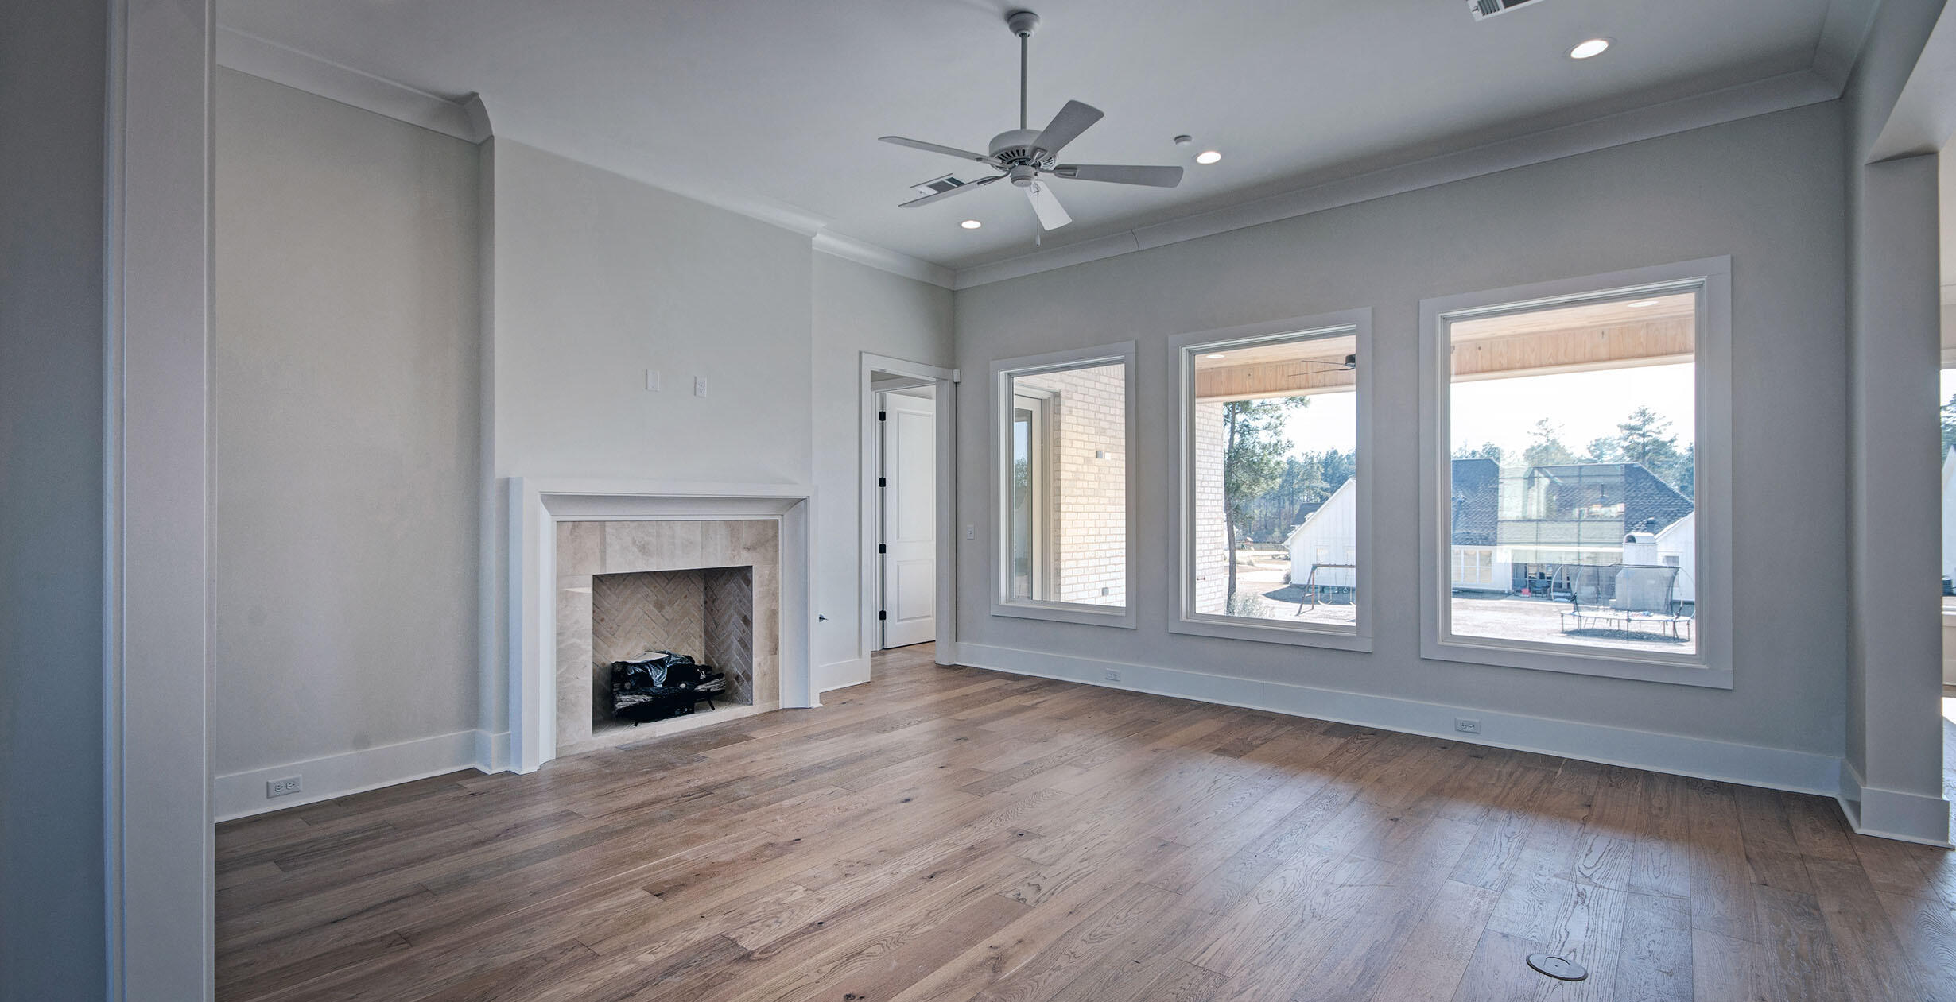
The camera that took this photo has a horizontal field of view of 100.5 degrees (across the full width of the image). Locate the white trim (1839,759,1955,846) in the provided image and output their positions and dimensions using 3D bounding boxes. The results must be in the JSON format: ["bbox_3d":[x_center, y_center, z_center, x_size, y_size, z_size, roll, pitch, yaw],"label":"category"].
[{"bbox_3d":[3.864,1.269,3.448,0.277,0.189,0.499,0,0,39],"label":"white trim"}]

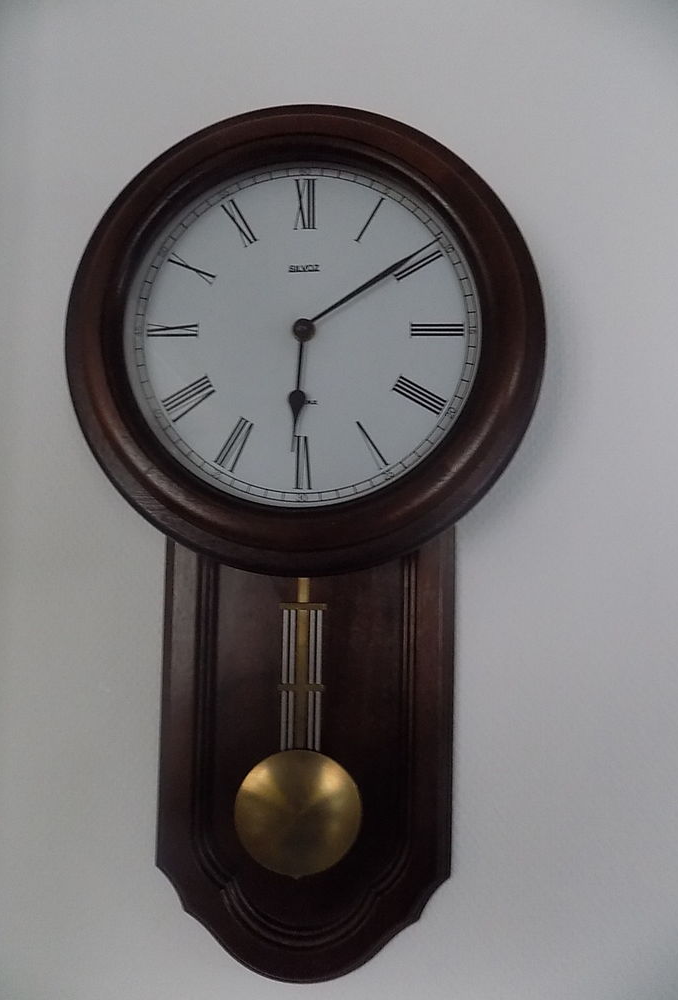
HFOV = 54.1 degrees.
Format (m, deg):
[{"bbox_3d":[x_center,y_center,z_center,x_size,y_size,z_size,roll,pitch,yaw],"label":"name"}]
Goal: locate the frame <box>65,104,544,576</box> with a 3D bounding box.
[{"bbox_3d":[-0.022,-0.111,0.453,0.320,0.320,0.075,1,-5,2],"label":"frame"}]

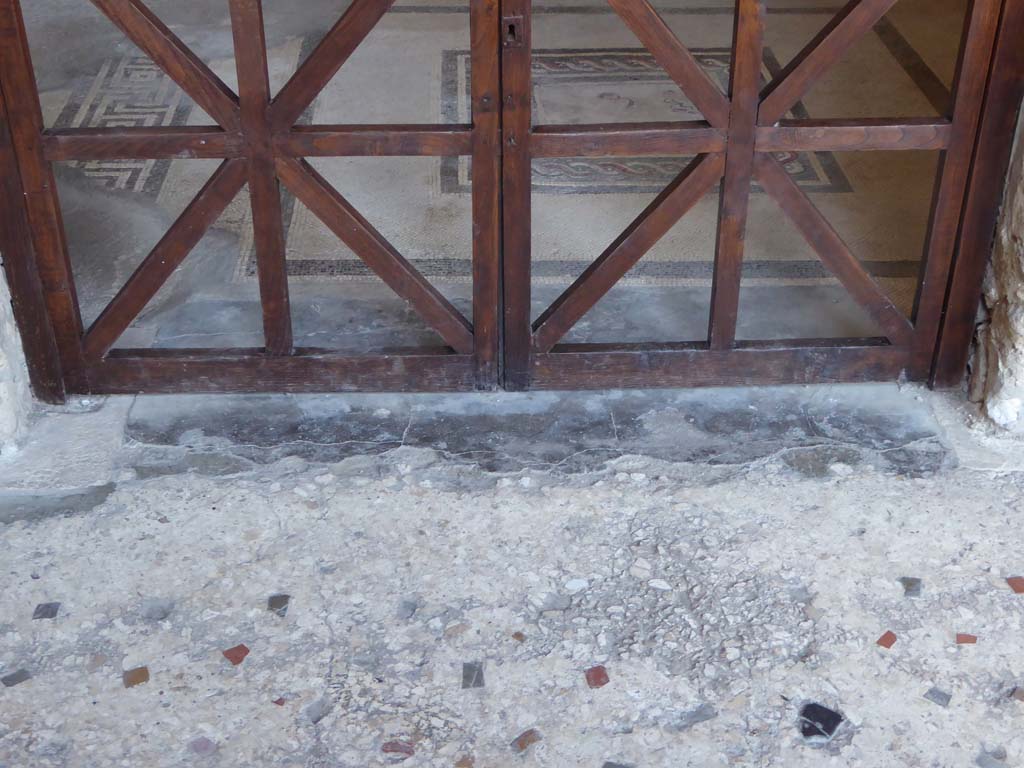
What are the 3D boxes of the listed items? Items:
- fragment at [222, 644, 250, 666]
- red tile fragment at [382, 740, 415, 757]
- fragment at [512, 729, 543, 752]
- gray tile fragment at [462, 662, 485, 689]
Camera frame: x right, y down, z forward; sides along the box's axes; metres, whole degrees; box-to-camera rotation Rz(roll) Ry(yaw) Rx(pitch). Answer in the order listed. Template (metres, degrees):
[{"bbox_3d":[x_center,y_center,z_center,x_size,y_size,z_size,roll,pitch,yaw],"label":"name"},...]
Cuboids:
[{"bbox_3d":[-0.408,0.409,2.081,0.035,0.010,0.035,-23,39,-31],"label":"fragment"},{"bbox_3d":[-0.155,0.507,1.925,0.046,0.010,0.024,5,33,7],"label":"red tile fragment"},{"bbox_3d":[0.021,0.502,1.934,0.050,0.011,0.023,-27,41,-35],"label":"fragment"},{"bbox_3d":[-0.056,0.432,2.044,0.032,0.010,0.054,-1,32,-1],"label":"gray tile fragment"}]

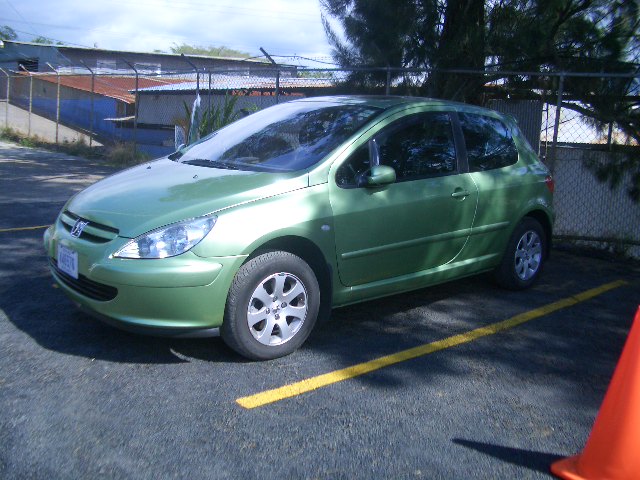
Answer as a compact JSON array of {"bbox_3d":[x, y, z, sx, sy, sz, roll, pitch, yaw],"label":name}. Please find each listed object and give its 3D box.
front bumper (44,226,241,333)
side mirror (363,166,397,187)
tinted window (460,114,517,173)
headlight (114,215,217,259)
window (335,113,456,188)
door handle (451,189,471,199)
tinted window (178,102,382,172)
[{"bbox_3d":[-1.175,0.175,3.748,0.600,0.480,1.700,-7,14,-42],"label":"front bumper"},{"bbox_3d":[0.308,-0.364,3.719,0.160,0.130,0.200,-7,14,-42],"label":"side mirror"},{"bbox_3d":[1.252,-0.731,4.855,0.680,0.450,0.100,-9,-5,-46],"label":"tinted window"},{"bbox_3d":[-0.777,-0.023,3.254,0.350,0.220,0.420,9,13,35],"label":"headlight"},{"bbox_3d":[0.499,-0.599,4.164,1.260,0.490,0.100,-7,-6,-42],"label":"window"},{"bbox_3d":[0.967,-0.315,4.444,0.200,0.060,0.050,-7,14,-42],"label":"door handle"},{"bbox_3d":[-0.283,-0.740,4.381,1.030,0.190,1.420,-37,32,-32],"label":"tinted window"}]

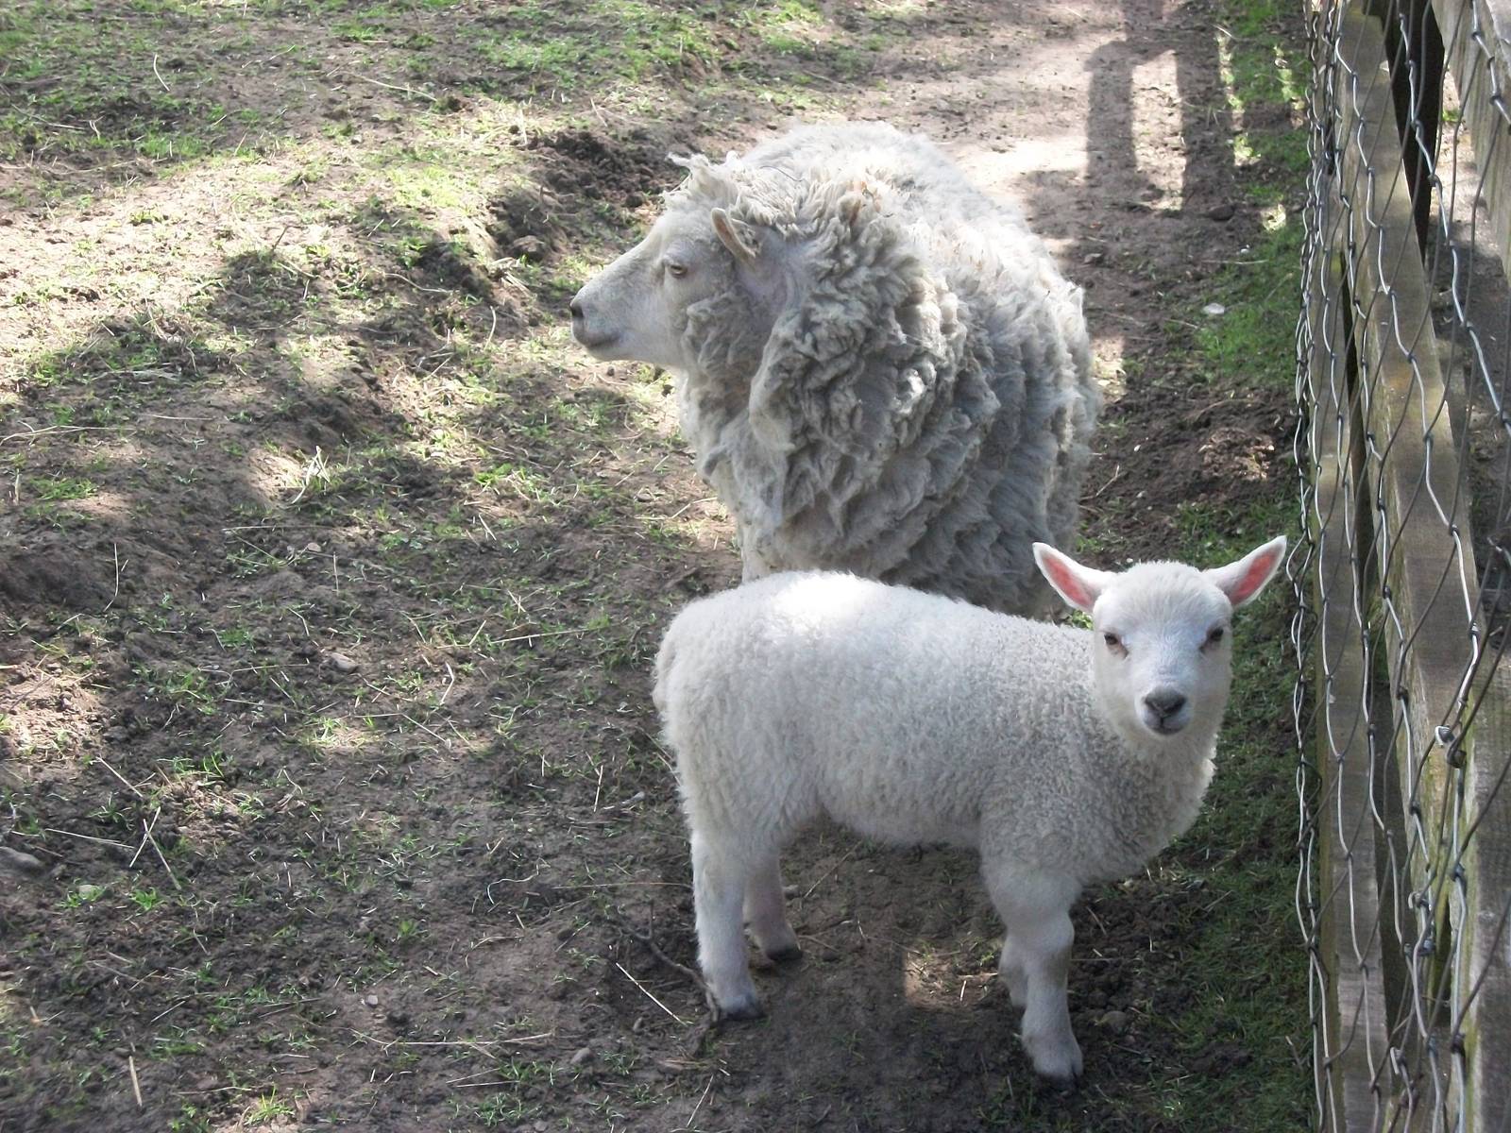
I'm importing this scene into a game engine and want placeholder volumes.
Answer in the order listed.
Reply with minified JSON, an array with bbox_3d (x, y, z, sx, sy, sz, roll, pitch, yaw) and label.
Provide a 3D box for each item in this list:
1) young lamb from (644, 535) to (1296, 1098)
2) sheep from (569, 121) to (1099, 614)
[{"bbox_3d":[0.195,0.224,2.753,0.630,0.570,0.260,8,24,19],"label":"young lamb"},{"bbox_3d":[0.175,-0.239,3.605,0.520,0.770,0.950,10,24,22],"label":"sheep"}]

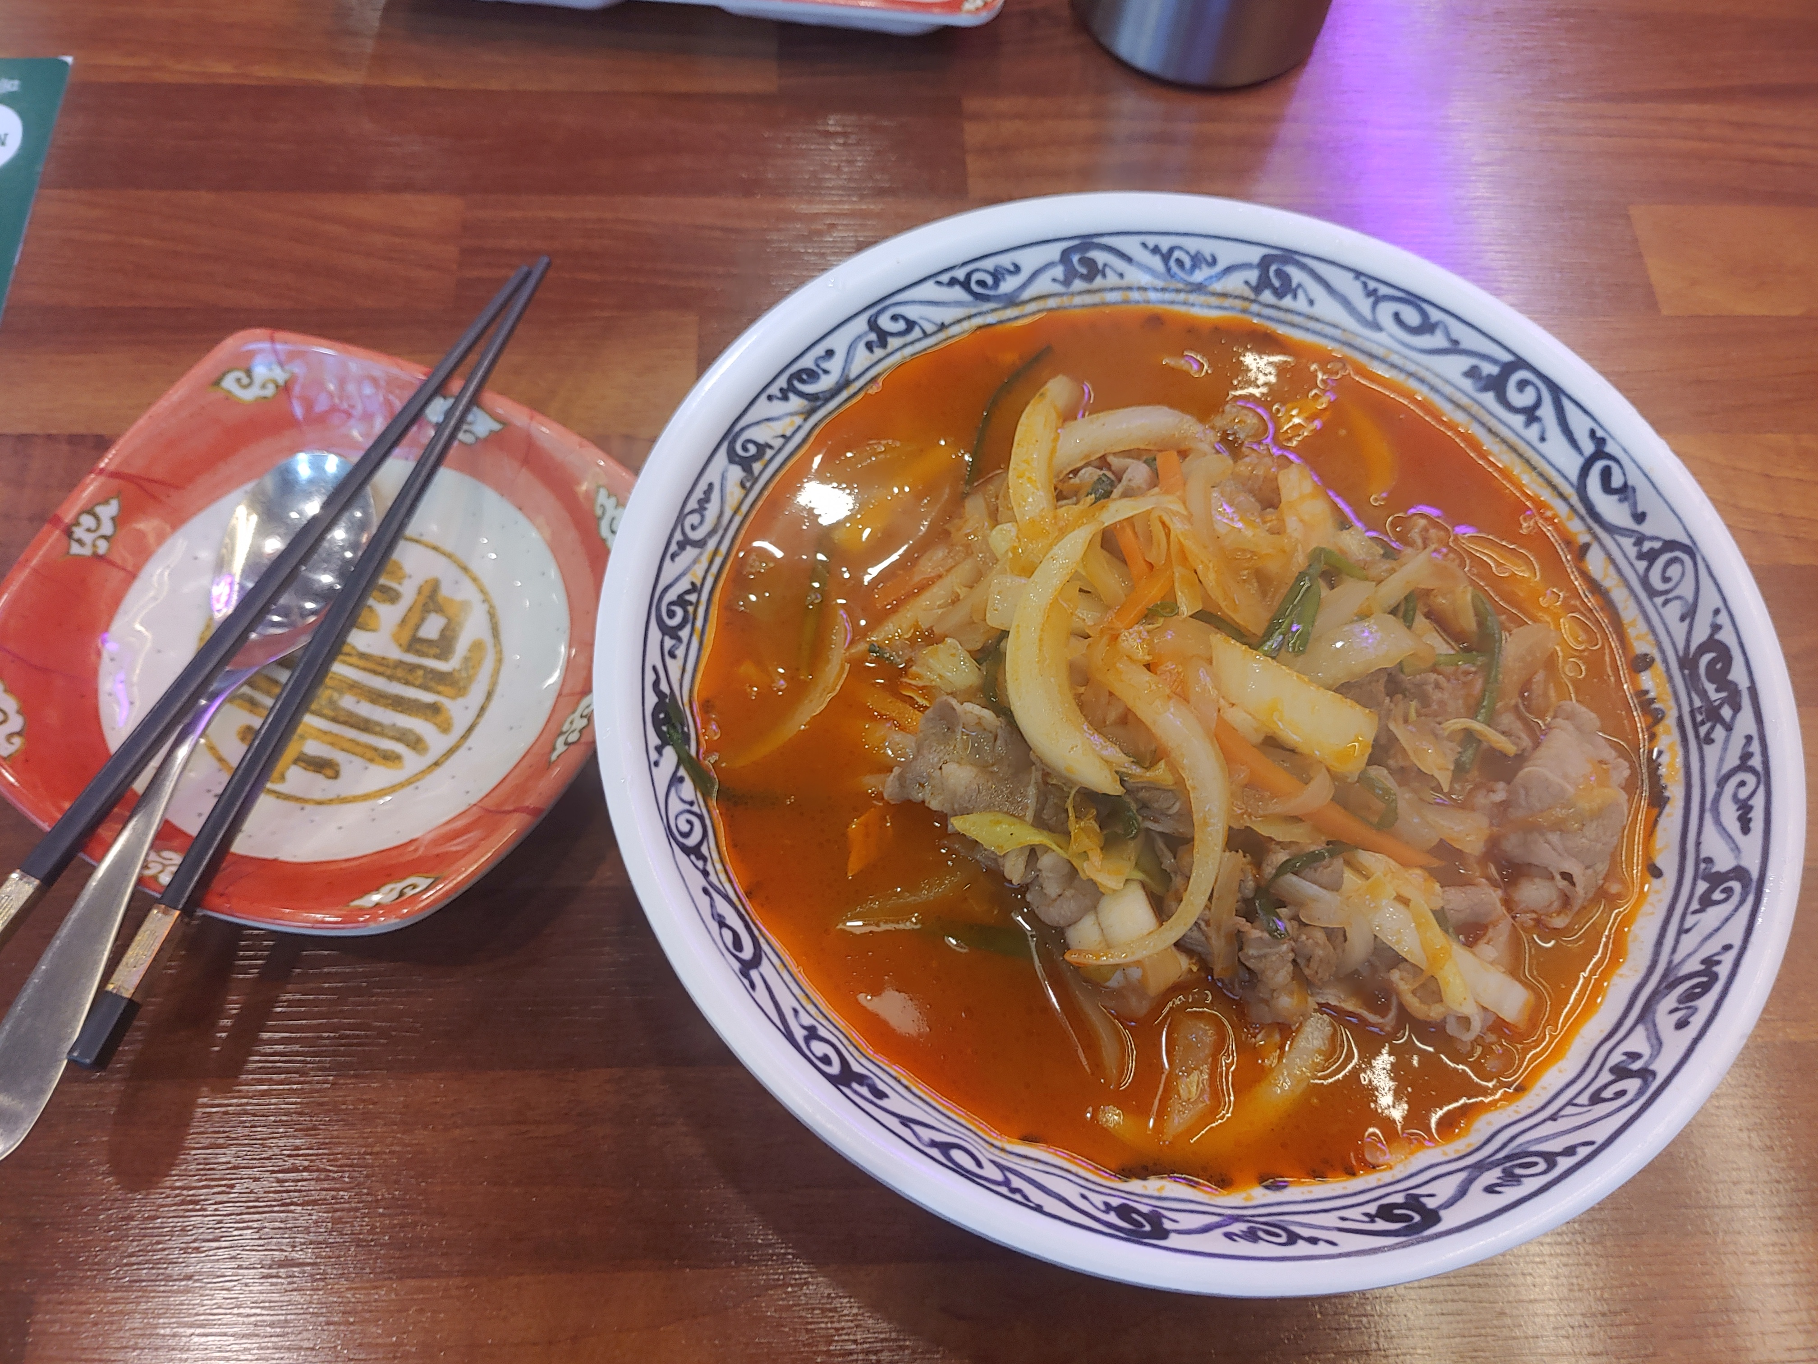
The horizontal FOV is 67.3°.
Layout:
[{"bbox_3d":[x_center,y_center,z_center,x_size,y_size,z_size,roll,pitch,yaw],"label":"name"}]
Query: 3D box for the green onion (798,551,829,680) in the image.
[{"bbox_3d":[-0.022,-0.015,0.313,0.004,0.004,0.033,6,64,0],"label":"green onion"}]

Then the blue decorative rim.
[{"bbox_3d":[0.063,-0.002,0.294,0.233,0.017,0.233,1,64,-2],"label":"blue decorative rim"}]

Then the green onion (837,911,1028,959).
[{"bbox_3d":[0.005,0.052,0.281,0.038,0.004,0.006,6,64,0],"label":"green onion"}]

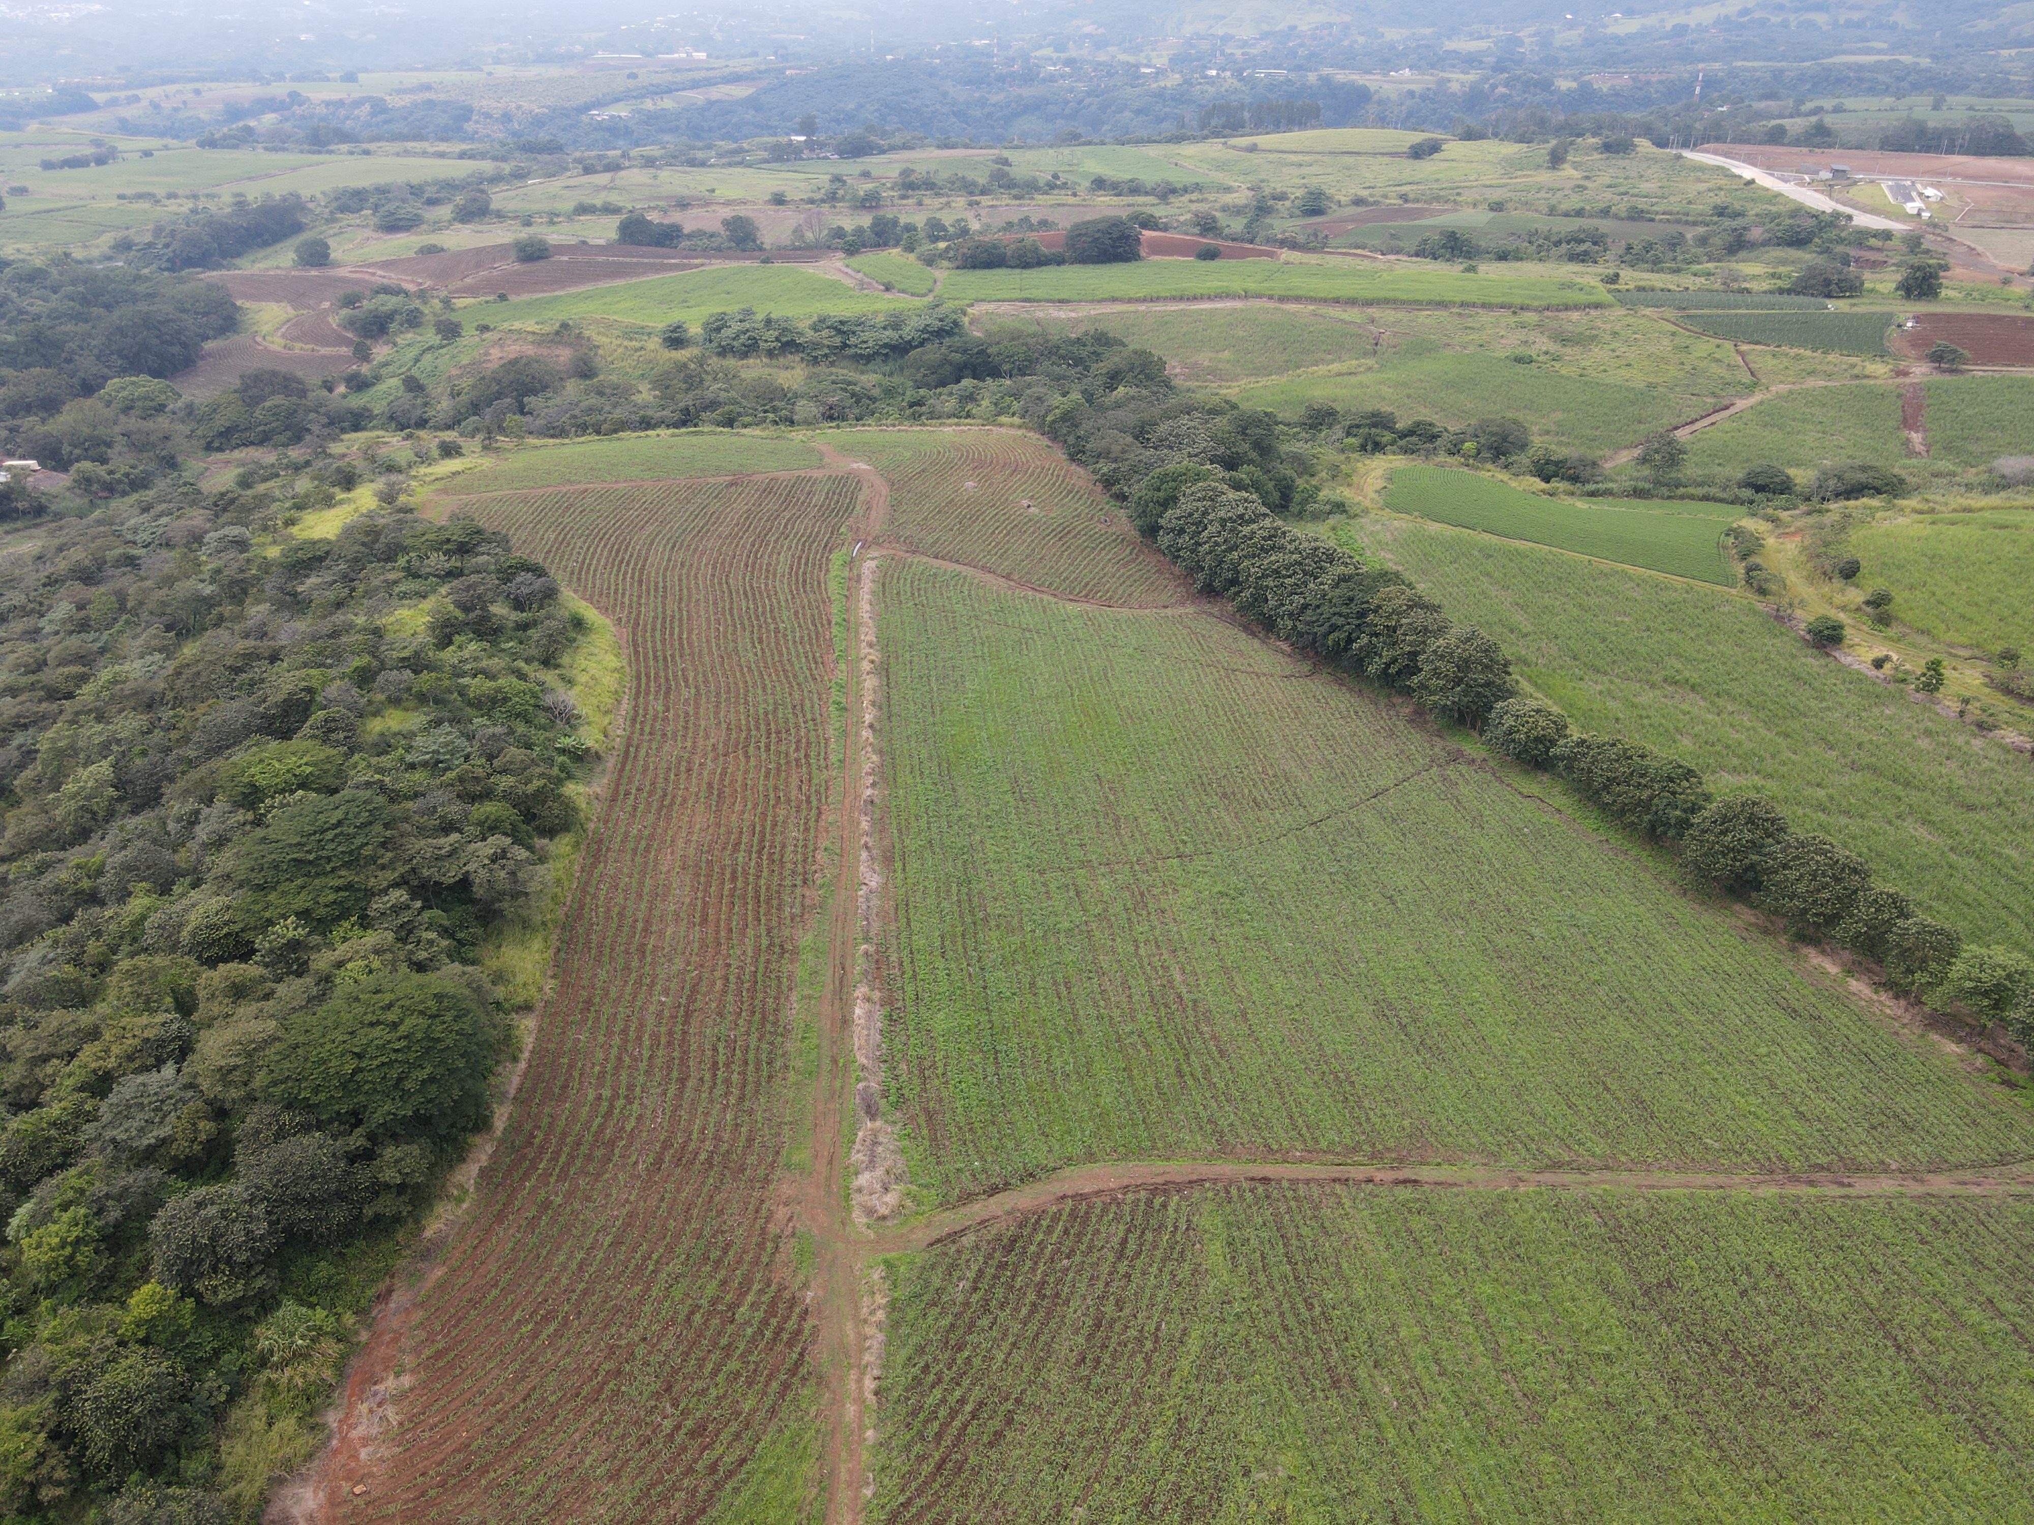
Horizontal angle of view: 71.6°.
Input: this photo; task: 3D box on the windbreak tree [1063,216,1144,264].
[{"bbox_3d":[34.380,-209.130,565.000,31.500,18.000,28.000,0,30,0],"label":"windbreak tree"}]

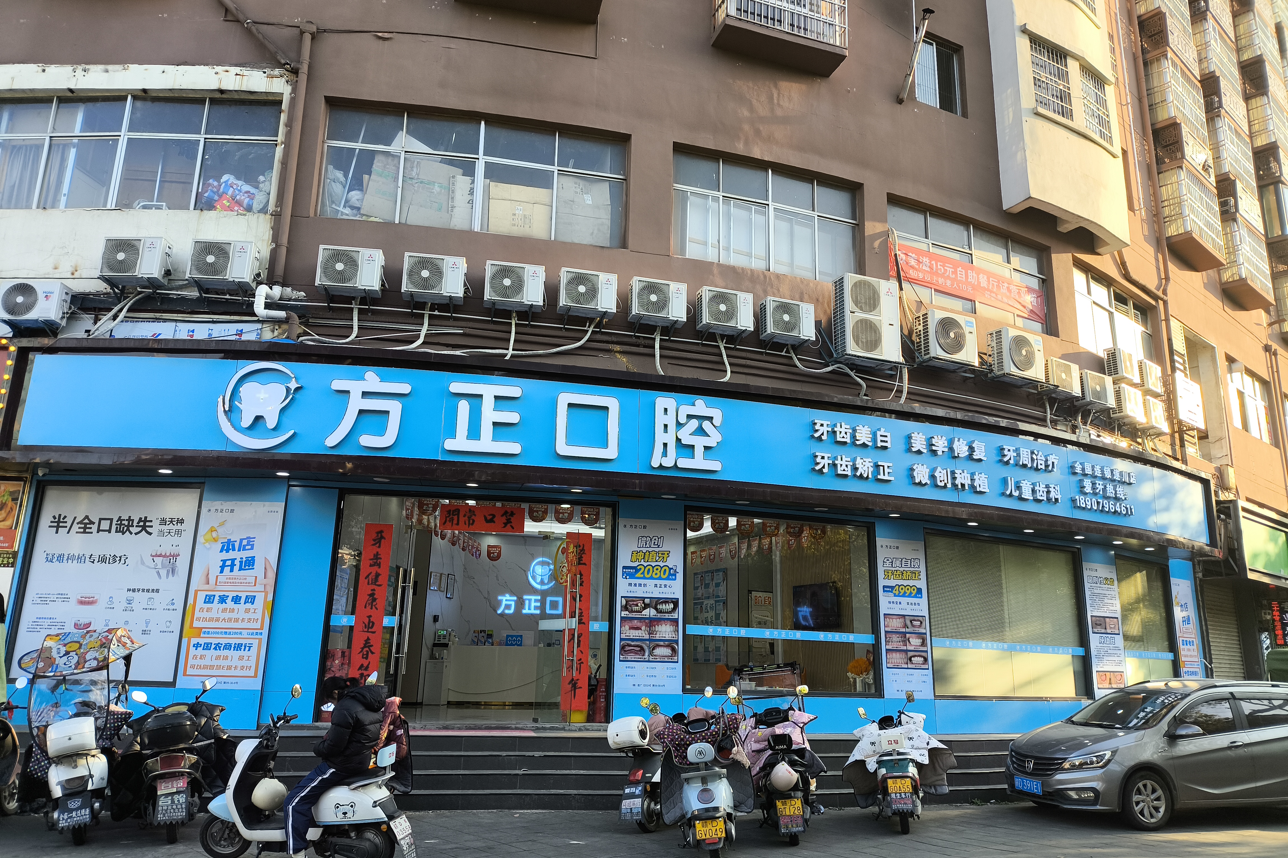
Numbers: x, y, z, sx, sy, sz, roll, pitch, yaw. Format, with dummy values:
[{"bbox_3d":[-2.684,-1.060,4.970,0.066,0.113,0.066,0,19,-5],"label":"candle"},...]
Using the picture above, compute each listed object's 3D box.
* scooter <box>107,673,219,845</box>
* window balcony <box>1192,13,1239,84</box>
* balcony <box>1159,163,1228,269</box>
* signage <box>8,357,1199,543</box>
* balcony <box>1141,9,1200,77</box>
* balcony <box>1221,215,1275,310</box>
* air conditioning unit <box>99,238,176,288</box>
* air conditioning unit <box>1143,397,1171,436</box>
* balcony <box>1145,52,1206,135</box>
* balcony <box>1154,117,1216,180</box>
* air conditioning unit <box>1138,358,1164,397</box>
[{"bbox_3d":[-4.101,2.895,8.255,0.900,1.250,1.750,8,-16,-24],"label":"scooter"},{"bbox_3d":[15.515,-9.962,25.302,1.900,1.770,0.600,13,-18,-37],"label":"window balcony"},{"bbox_3d":[12.786,-4.956,21.686,2.077,1.920,0.558,14,-19,-39],"label":"balcony"},{"bbox_3d":[1.642,0.387,13.045,18.300,1.100,1.650,6,-15,-18],"label":"signage"},{"bbox_3d":[12.824,-9.164,22.736,1.950,0.950,0.650,14,-19,-39],"label":"balcony"},{"bbox_3d":[15.699,-4.325,24.313,2.077,1.920,0.558,14,-19,-39],"label":"balcony"},{"bbox_3d":[-6.980,-2.311,12.807,0.800,0.560,0.300,1,-14,0],"label":"air conditioning unit"},{"bbox_3d":[9.227,-0.232,16.927,0.760,0.560,0.275,14,-19,-39],"label":"air conditioning unit"},{"bbox_3d":[13.026,-7.886,22.724,2.077,1.920,0.558,14,-19,-39],"label":"balcony"},{"bbox_3d":[13.091,-6.586,22.590,2.000,1.050,0.600,13,-19,-38],"label":"balcony"},{"bbox_3d":[10.000,-0.990,18.500,0.800,0.560,0.290,14,-19,-39],"label":"air conditioning unit"}]

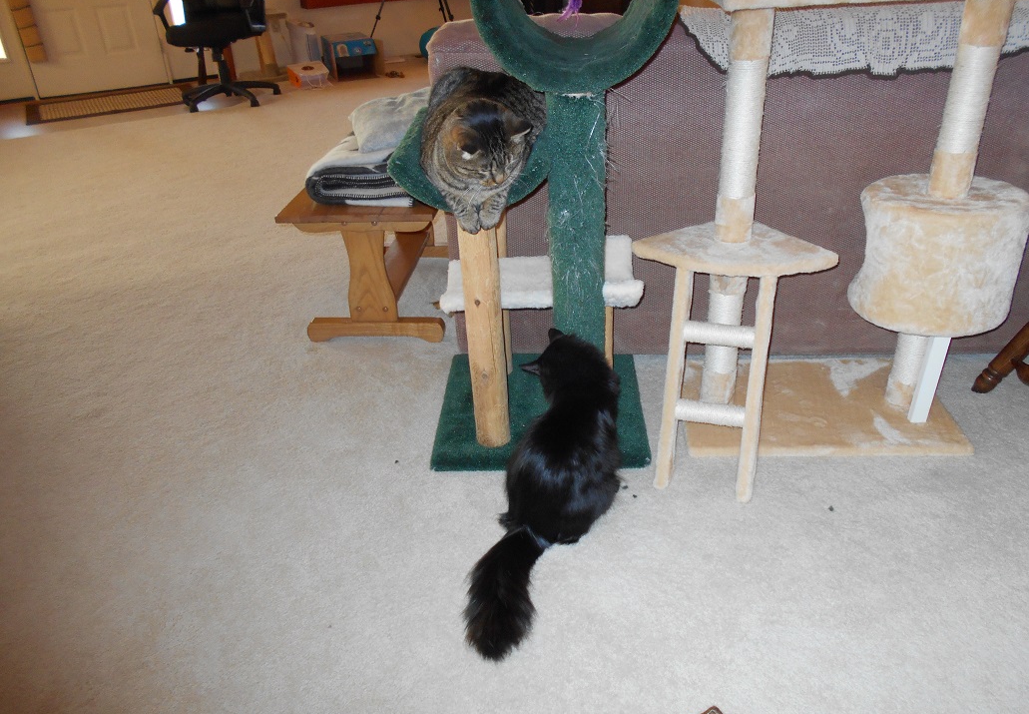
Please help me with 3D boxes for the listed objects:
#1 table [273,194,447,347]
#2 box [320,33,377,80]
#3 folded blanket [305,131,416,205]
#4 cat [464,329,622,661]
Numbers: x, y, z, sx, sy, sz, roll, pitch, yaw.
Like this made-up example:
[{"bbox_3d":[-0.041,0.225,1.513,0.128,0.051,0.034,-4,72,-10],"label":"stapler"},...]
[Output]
[{"bbox_3d":[-0.388,-0.366,2.415,0.425,0.385,0.655,0,30,5],"label":"table"},{"bbox_3d":[-1.323,-2.392,6.161,0.330,0.285,0.420,-13,31,-17],"label":"box"},{"bbox_3d":[-0.387,-0.563,2.269,0.315,0.100,0.420,3,30,10],"label":"folded blanket"},{"bbox_3d":[0.079,0.206,1.442,0.240,0.310,0.630,5,30,13],"label":"cat"}]

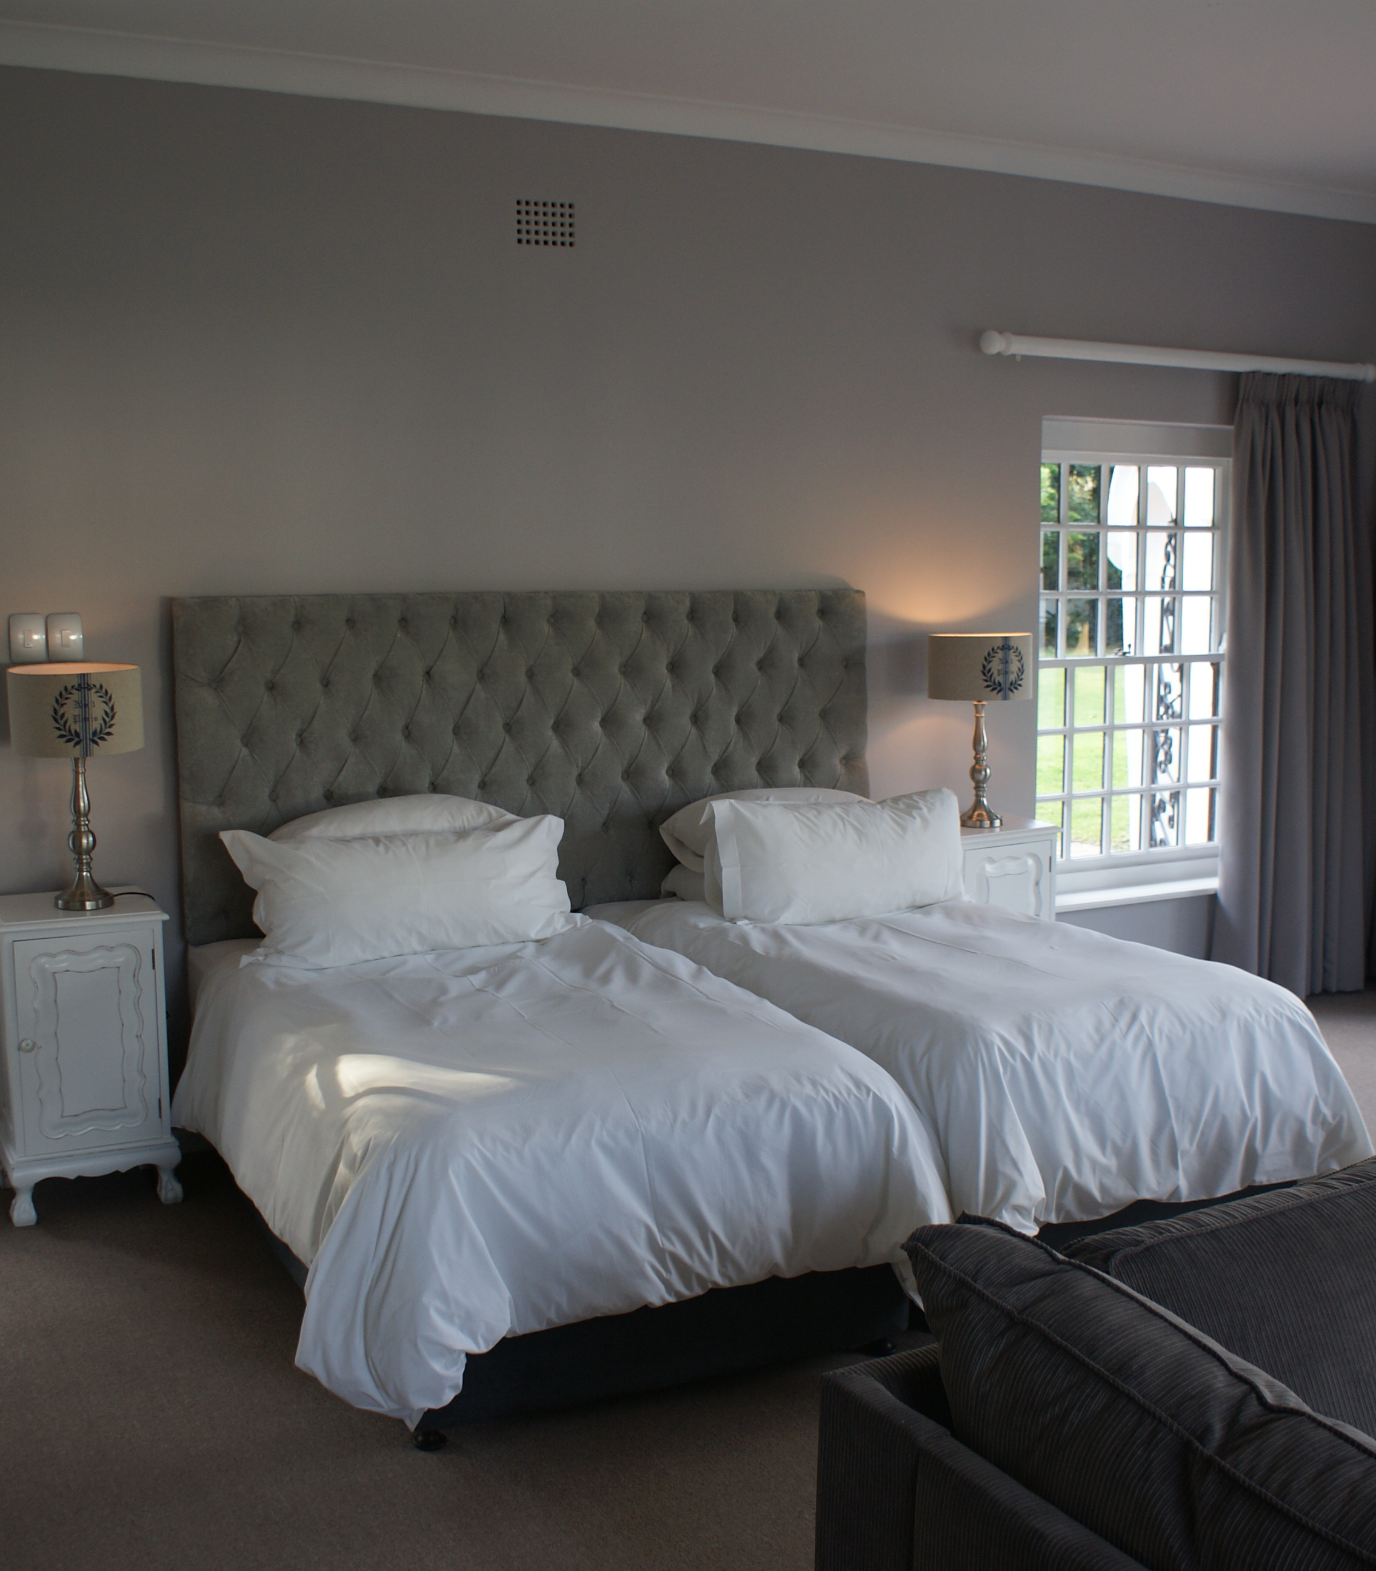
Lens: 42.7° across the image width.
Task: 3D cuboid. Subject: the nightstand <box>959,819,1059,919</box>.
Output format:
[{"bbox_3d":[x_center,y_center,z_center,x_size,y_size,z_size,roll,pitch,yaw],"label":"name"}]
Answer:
[{"bbox_3d":[0.901,0.506,5.774,0.420,0.767,0.382,-4,9,-27],"label":"nightstand"}]

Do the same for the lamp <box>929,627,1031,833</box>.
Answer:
[{"bbox_3d":[0.953,-0.176,5.700,0.307,0.608,0.307,0,8,0],"label":"lamp"}]

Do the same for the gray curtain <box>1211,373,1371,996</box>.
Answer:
[{"bbox_3d":[2.212,-0.346,6.428,0.681,2.266,0.183,-4,9,-27],"label":"gray curtain"}]

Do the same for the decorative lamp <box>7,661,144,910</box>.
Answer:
[{"bbox_3d":[-1.541,-0.003,4.463,0.307,0.608,0.307,-4,9,-27],"label":"decorative lamp"}]

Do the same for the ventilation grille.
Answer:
[{"bbox_3d":[-0.407,-1.607,5.047,0.188,0.135,0.023,-4,9,-27],"label":"ventilation grille"}]

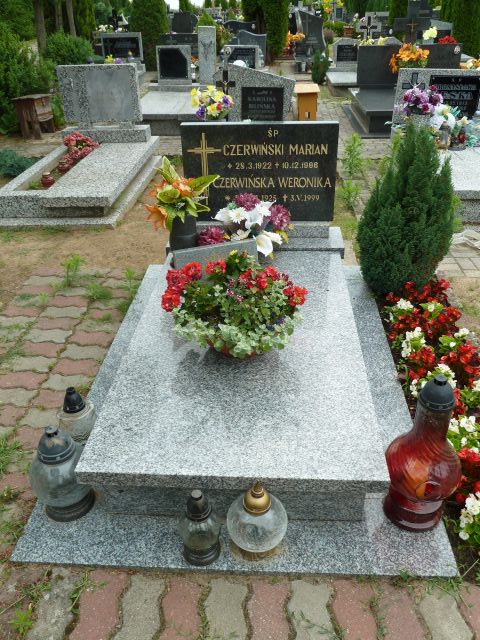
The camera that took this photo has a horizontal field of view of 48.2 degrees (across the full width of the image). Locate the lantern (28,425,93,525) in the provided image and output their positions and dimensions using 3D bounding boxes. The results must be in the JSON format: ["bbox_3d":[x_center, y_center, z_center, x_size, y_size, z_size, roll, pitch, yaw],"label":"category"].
[{"bbox_3d":[-0.519,0.433,1.552,0.180,0.290,0.180,0,31,4],"label":"lantern"}]

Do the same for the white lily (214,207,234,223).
[{"bbox_3d":[-0.076,-0.513,2.630,0.085,0.075,0.075,0,32,4],"label":"white lily"}]

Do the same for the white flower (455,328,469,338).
[{"bbox_3d":[0.926,0.057,2.243,0.060,0.040,0.050,0,31,4],"label":"white flower"}]

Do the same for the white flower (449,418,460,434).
[{"bbox_3d":[0.699,0.348,1.751,0.042,0.045,0.040,0,31,4],"label":"white flower"}]

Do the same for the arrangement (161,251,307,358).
[{"bbox_3d":[-0.014,-0.068,1.939,0.500,0.360,0.450,0,32,4],"label":"arrangement"}]

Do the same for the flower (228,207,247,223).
[{"bbox_3d":[-0.013,-0.534,2.729,0.085,0.075,0.050,0,31,4],"label":"flower"}]

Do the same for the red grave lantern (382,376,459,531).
[{"bbox_3d":[0.506,0.349,1.479,0.210,0.500,0.210,0,32,4],"label":"red grave lantern"}]

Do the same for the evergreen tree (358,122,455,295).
[{"bbox_3d":[0.836,-0.557,2.673,0.470,0.830,0.470,0,32,4],"label":"evergreen tree"}]

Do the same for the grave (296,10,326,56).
[{"bbox_3d":[1.387,-5.554,10.403,0.535,0.787,0.140,-5,32,-4],"label":"grave"}]

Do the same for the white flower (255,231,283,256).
[{"bbox_3d":[0.136,-0.366,2.566,0.115,0.100,0.100,0,32,4],"label":"white flower"}]

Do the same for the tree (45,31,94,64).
[{"bbox_3d":[-3.140,-4.976,10.179,0.850,0.940,0.800,0,31,4],"label":"tree"}]

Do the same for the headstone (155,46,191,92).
[{"bbox_3d":[-0.901,-3.571,7.511,0.470,0.490,0.120,0,31,4],"label":"headstone"}]

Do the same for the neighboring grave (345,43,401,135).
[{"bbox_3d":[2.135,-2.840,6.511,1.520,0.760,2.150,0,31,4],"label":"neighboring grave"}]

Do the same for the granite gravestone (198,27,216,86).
[{"bbox_3d":[-0.442,-3.679,7.460,0.235,0.710,0.170,0,31,4],"label":"granite gravestone"}]

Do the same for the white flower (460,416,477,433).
[{"bbox_3d":[0.714,0.326,1.675,0.050,0.050,0.050,0,32,4],"label":"white flower"}]

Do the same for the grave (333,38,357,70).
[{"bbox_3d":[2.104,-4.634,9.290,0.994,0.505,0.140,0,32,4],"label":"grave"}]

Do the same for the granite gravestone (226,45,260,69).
[{"bbox_3d":[0.045,-3.566,7.448,0.480,0.490,0.120,0,31,4],"label":"granite gravestone"}]

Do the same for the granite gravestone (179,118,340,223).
[{"bbox_3d":[0.104,-0.760,2.779,0.776,0.497,0.075,0,30,4],"label":"granite gravestone"}]

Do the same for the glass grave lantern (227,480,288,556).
[{"bbox_3d":[0.047,0.520,1.462,0.165,0.260,0.165,0,32,4],"label":"glass grave lantern"}]

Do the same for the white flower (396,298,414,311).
[{"bbox_3d":[0.761,-0.071,2.465,0.080,0.045,0.065,0,31,4],"label":"white flower"}]

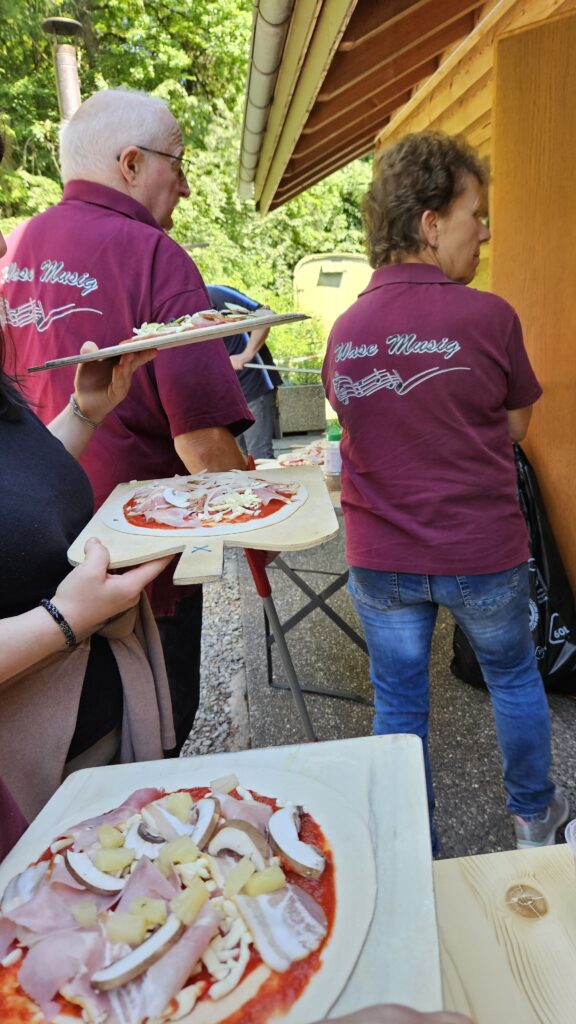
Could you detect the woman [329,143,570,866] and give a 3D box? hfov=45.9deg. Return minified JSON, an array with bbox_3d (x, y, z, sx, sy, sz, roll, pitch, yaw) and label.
[{"bbox_3d":[0.355,0.125,1.470,0.530,1.660,0.430,5,19,22],"label":"woman"}]

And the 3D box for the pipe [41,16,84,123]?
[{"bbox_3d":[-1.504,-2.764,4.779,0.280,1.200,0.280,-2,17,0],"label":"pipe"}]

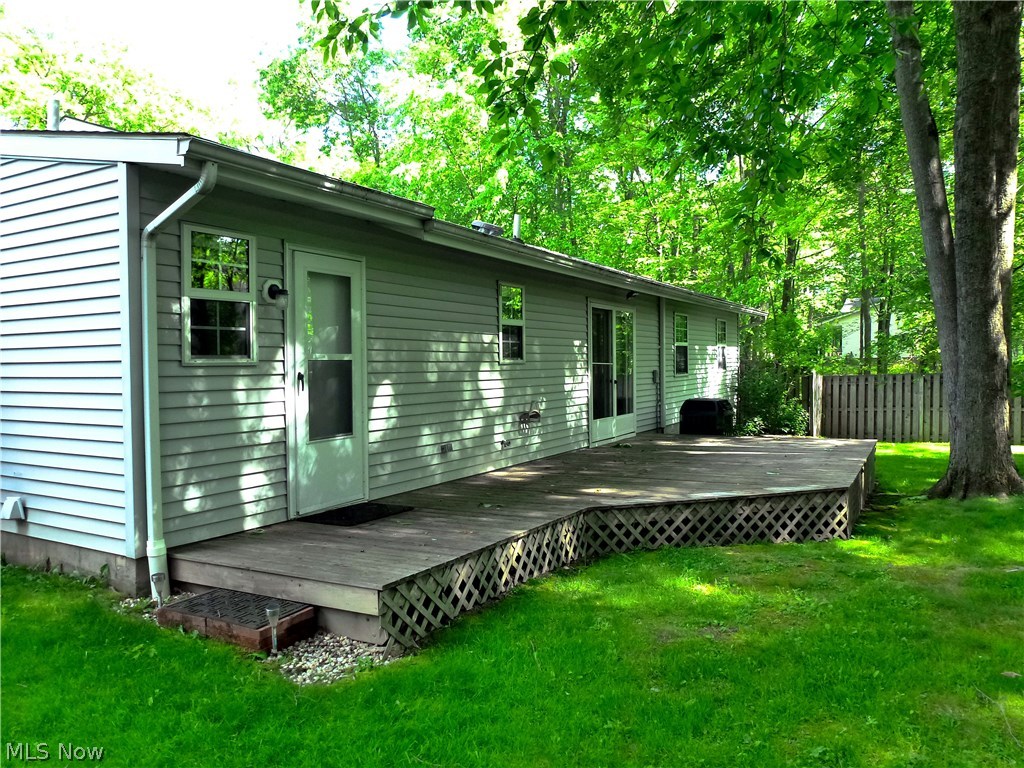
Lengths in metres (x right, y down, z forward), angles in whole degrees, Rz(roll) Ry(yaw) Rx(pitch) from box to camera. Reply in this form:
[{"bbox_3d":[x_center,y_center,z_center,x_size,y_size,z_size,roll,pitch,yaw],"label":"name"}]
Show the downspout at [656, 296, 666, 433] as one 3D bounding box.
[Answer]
[{"bbox_3d":[2.691,-0.356,12.714,0.090,2.460,0.090,0,2,30],"label":"downspout"}]

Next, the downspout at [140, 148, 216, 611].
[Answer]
[{"bbox_3d":[-1.943,0.036,4.235,0.710,2.650,0.110,0,2,30],"label":"downspout"}]

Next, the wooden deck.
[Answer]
[{"bbox_3d":[1.658,1.196,7.571,3.550,0.500,9.100,0,2,30],"label":"wooden deck"}]

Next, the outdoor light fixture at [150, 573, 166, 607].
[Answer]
[{"bbox_3d":[-2.135,1.256,4.314,0.075,0.230,0.075,0,2,30],"label":"outdoor light fixture"}]

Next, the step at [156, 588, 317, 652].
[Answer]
[{"bbox_3d":[-1.607,1.378,4.187,0.820,0.130,0.420,0,2,30],"label":"step"}]

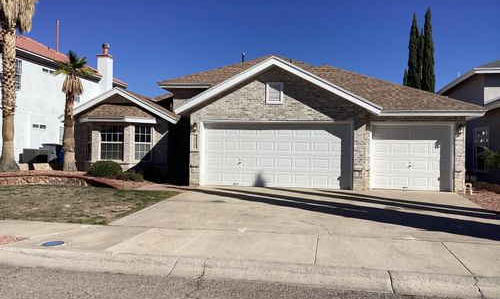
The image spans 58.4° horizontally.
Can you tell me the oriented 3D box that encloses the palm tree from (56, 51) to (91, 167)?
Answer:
[{"bbox_3d":[-7.153,-1.569,18.200,1.450,4.900,1.450,1,0,11],"label":"palm tree"}]

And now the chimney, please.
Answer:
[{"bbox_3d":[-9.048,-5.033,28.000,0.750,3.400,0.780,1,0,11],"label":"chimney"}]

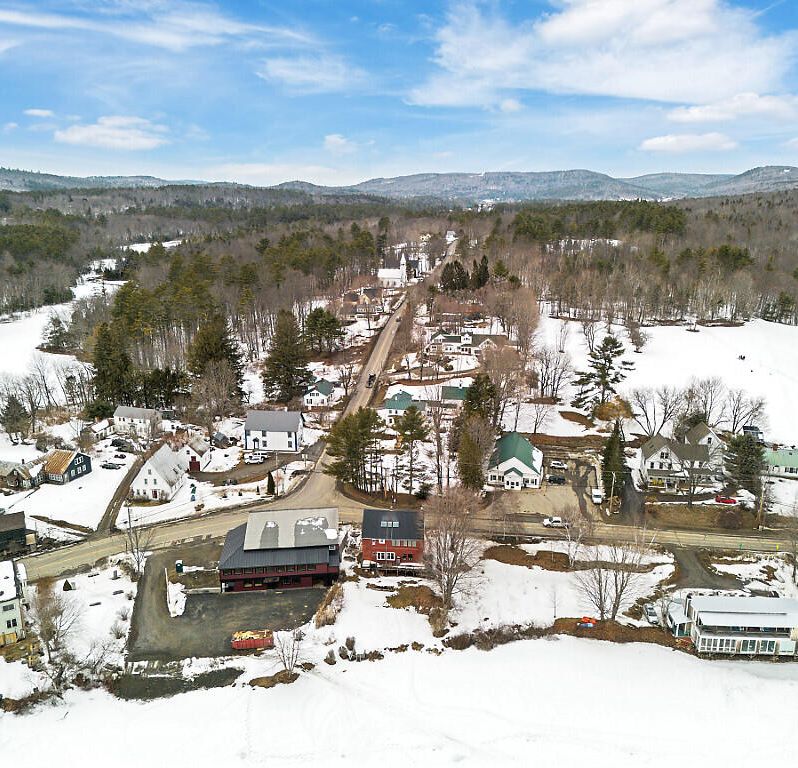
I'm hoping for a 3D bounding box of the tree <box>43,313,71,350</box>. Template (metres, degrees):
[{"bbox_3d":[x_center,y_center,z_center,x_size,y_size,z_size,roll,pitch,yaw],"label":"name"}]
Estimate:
[{"bbox_3d":[-167.115,-25.241,345.414,11.500,18.210,11.500,-6,15,-25],"label":"tree"}]

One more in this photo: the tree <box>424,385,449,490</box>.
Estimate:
[{"bbox_3d":[9.402,13.370,172.545,6.500,27.300,6.500,1,14,3],"label":"tree"}]

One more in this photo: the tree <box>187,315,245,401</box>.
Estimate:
[{"bbox_3d":[-60.250,-8.360,234.400,19.150,29.360,18.190,0,14,0],"label":"tree"}]

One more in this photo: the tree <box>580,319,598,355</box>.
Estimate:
[{"bbox_3d":[81.650,-20.660,306.310,7.760,15.350,7.760,0,15,0],"label":"tree"}]

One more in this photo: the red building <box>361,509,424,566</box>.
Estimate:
[{"bbox_3d":[-1.194,30.394,144.863,11.900,9.600,9.600,1,15,3],"label":"red building"}]

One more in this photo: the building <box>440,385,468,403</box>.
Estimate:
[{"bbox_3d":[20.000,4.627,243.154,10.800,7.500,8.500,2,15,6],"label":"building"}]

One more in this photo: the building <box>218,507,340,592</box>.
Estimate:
[{"bbox_3d":[-23.000,30.660,138.660,22.000,12.000,15.200,-2,15,-6],"label":"building"}]

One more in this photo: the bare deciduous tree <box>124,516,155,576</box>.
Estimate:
[{"bbox_3d":[-49.530,31.080,135.510,6.110,12.120,5.800,0,14,0],"label":"bare deciduous tree"}]

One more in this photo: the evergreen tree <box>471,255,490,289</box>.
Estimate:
[{"bbox_3d":[58.740,-79.920,511.750,12.970,26.460,9.730,0,14,0],"label":"evergreen tree"}]

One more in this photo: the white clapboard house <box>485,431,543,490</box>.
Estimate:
[{"bbox_3d":[30.570,19.830,184.120,13.440,7.620,21.590,3,15,12],"label":"white clapboard house"}]

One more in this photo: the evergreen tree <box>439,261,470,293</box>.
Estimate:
[{"bbox_3d":[37.170,-72.700,476.080,19.000,20.010,15.000,0,15,0],"label":"evergreen tree"}]

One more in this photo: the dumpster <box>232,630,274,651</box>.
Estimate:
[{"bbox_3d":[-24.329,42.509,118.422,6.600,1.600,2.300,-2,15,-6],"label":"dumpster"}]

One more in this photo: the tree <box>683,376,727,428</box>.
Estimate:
[{"bbox_3d":[87.680,6.550,203.580,12.590,17.960,12.590,0,15,0],"label":"tree"}]

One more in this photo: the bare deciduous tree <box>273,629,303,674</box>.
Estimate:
[{"bbox_3d":[-17.270,41.850,110.990,4.690,8.200,4.460,0,14,0],"label":"bare deciduous tree"}]

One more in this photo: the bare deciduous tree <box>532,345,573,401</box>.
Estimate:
[{"bbox_3d":[52.618,-3.672,242.377,12.000,18.570,11.000,4,14,12],"label":"bare deciduous tree"}]

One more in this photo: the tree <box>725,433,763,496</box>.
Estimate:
[{"bbox_3d":[82.760,19.120,170.070,9.100,15.770,8.650,0,14,0],"label":"tree"}]

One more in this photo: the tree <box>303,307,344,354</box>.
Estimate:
[{"bbox_3d":[-33.140,-23.880,312.210,17.000,20.520,14.500,0,15,0],"label":"tree"}]

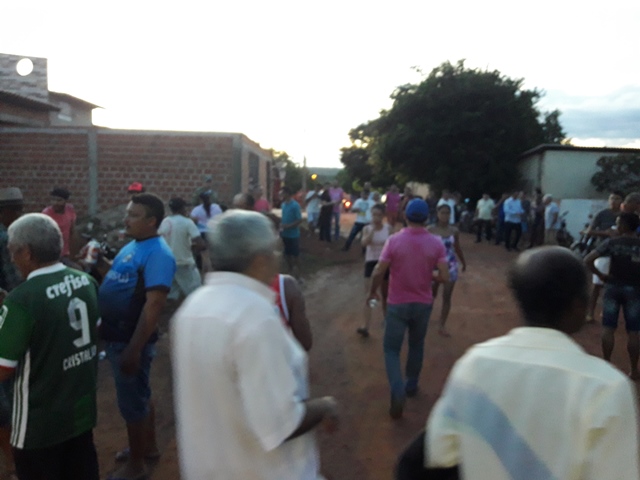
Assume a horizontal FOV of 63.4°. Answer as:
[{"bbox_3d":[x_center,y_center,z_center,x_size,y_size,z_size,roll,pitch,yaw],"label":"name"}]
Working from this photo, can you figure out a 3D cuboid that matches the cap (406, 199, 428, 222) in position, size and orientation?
[{"bbox_3d":[0.787,-0.240,4.220,0.190,0.170,0.260,0,6,-3],"label":"cap"}]

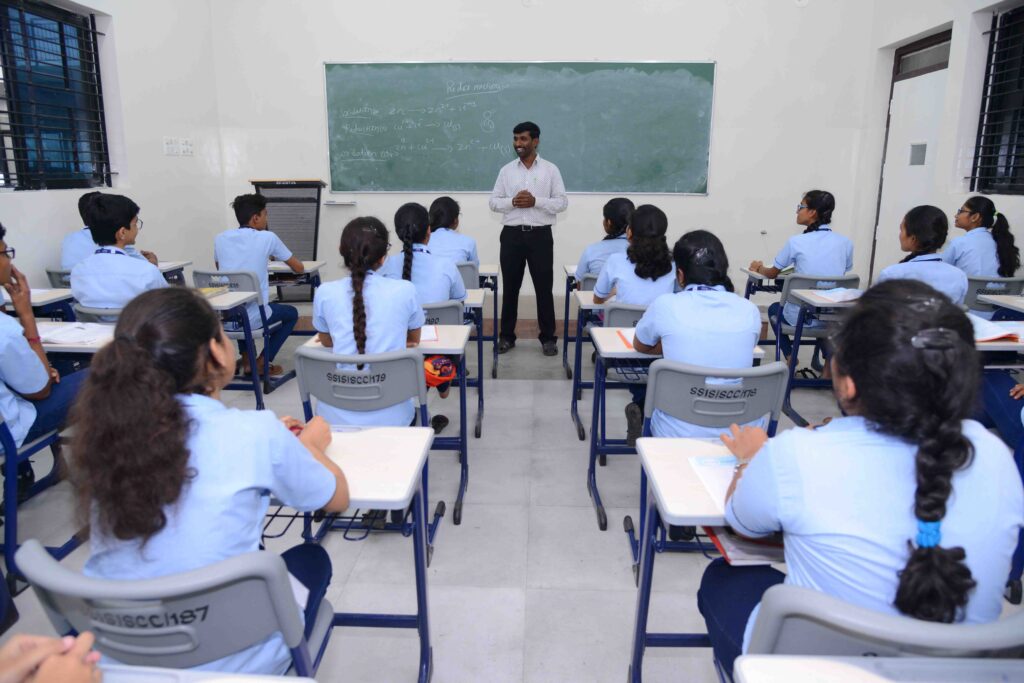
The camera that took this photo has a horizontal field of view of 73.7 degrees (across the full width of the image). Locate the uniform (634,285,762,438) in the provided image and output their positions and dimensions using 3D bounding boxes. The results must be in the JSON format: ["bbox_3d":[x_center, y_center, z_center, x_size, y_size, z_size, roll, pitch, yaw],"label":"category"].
[{"bbox_3d":[0.598,0.075,2.299,0.440,0.580,0.340,0,13,0],"label":"uniform"}]

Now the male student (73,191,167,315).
[{"bbox_3d":[-1.752,-0.074,3.353,0.470,1.270,0.740,3,14,12],"label":"male student"}]

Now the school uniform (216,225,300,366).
[{"bbox_3d":[-1.611,-0.297,4.519,0.430,0.910,0.560,3,13,12],"label":"school uniform"}]

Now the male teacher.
[{"bbox_3d":[0.129,-0.785,5.322,0.580,1.760,0.360,1,13,4],"label":"male teacher"}]

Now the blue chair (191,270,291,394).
[{"bbox_3d":[-1.643,-0.073,4.350,0.430,0.810,0.580,2,13,7],"label":"blue chair"}]

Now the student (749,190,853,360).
[{"bbox_3d":[1.818,-0.293,4.349,0.520,1.260,0.780,-1,13,-4],"label":"student"}]

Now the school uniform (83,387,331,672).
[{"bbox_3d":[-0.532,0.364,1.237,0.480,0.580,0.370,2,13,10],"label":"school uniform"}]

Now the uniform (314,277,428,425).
[{"bbox_3d":[-0.492,0.051,2.386,0.410,0.580,0.320,1,13,4],"label":"uniform"}]

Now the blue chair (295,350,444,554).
[{"bbox_3d":[-0.494,0.357,2.466,0.450,0.770,0.500,0,13,-1],"label":"blue chair"}]

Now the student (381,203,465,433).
[{"bbox_3d":[-0.456,-0.084,3.420,0.470,1.200,0.620,1,13,5],"label":"student"}]

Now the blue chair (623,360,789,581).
[{"bbox_3d":[0.634,0.389,2.353,0.450,0.770,0.500,2,13,7],"label":"blue chair"}]

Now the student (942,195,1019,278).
[{"bbox_3d":[2.797,-0.304,4.351,0.450,1.240,0.620,-3,13,-12],"label":"student"}]

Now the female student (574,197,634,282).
[{"bbox_3d":[0.598,-0.277,4.332,0.460,1.230,0.740,-1,13,-4],"label":"female student"}]

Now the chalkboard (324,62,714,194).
[{"bbox_3d":[0.057,-2.071,6.659,3.740,1.220,0.050,1,13,2],"label":"chalkboard"}]

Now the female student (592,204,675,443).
[{"bbox_3d":[0.653,-0.068,3.377,0.480,1.200,0.620,0,13,-3],"label":"female student"}]

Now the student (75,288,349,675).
[{"bbox_3d":[-0.522,0.457,1.362,0.500,1.160,0.720,2,13,10],"label":"student"}]

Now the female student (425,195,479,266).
[{"bbox_3d":[-0.432,-0.363,4.682,0.450,1.230,0.720,2,13,6],"label":"female student"}]

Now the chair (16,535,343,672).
[{"bbox_3d":[-0.535,0.636,1.258,0.450,0.770,0.500,1,13,2],"label":"chair"}]

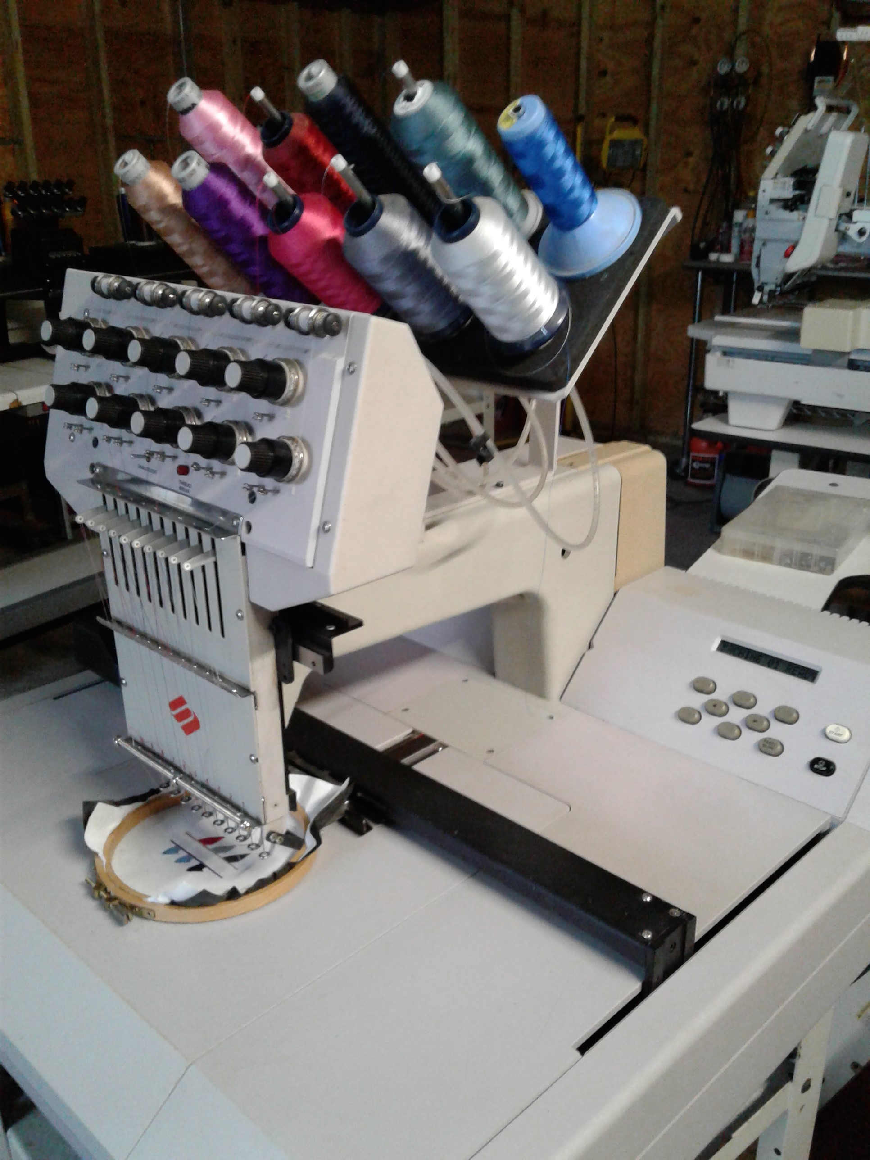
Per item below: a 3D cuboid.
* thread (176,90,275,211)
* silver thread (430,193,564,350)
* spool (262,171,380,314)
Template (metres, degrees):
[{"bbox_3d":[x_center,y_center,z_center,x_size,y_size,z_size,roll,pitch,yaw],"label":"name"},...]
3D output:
[{"bbox_3d":[-0.174,-0.385,1.028,0.051,0.126,0.051,18,73,41],"label":"thread"},{"bbox_3d":[0.044,-0.220,0.792,0.066,0.110,0.066,18,73,41],"label":"silver thread"},{"bbox_3d":[-0.092,-0.270,0.897,0.063,0.144,0.063,18,73,41],"label":"spool"}]

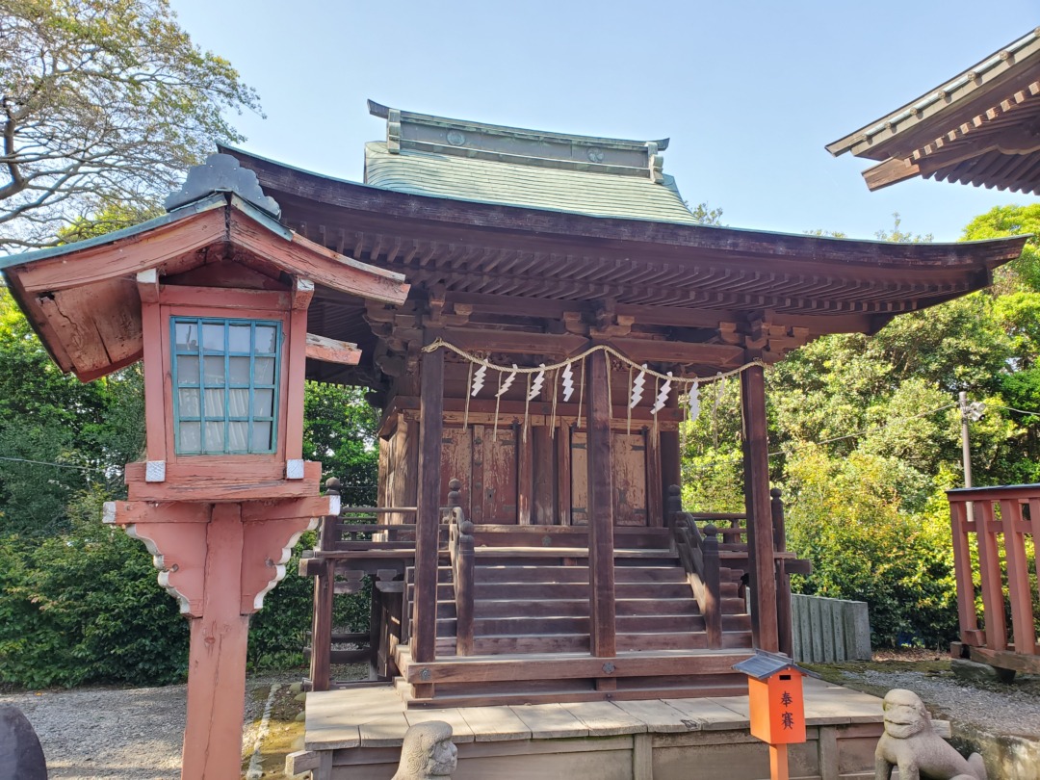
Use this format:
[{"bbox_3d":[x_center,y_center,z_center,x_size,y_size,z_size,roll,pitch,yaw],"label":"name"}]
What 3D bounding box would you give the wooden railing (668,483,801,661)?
[{"bbox_3d":[2.277,1.719,7.851,1.310,1.550,0.940,3,-11,-12],"label":"wooden railing"}]

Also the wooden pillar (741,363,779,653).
[{"bbox_3d":[2.229,1.030,7.271,0.180,2.690,0.180,3,-11,-12],"label":"wooden pillar"}]

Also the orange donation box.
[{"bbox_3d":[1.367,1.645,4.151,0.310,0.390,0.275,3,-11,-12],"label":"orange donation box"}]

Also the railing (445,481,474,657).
[{"bbox_3d":[-0.571,1.579,7.222,0.150,1.550,0.980,3,-11,-12],"label":"railing"}]

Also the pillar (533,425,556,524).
[{"bbox_3d":[0.275,0.963,9.030,0.270,1.160,0.270,0,-11,0],"label":"pillar"}]

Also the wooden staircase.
[{"bbox_3d":[0.633,2.073,7.107,3.340,1.205,1.240,3,-11,-12],"label":"wooden staircase"}]

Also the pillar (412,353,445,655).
[{"bbox_3d":[-0.784,0.885,6.627,0.180,2.690,0.180,3,-11,-12],"label":"pillar"}]

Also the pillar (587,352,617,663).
[{"bbox_3d":[0.720,0.958,6.948,0.180,2.690,0.180,3,-11,-12],"label":"pillar"}]

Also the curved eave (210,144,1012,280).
[{"bbox_3d":[1.020,-1.162,6.024,6.200,0.400,0.780,3,-11,-12],"label":"curved eave"}]

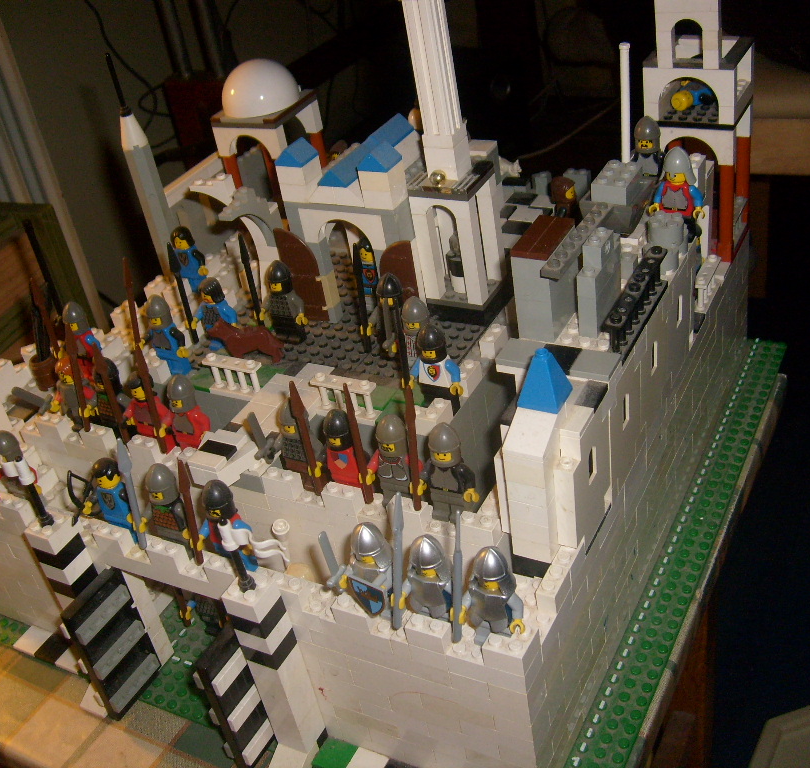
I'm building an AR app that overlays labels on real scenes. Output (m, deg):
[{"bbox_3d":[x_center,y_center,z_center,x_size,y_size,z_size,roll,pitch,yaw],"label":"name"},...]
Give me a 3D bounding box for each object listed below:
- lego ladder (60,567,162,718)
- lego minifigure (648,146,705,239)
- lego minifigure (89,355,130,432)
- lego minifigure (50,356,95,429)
[{"bbox_3d":[-0.139,0.125,0.495,0.012,0.070,0.033,12,41,30],"label":"lego ladder"},{"bbox_3d":[0.129,-0.089,0.492,0.025,0.044,0.016,14,41,32],"label":"lego minifigure"},{"bbox_3d":[-0.143,0.009,0.510,0.026,0.043,0.017,14,41,31],"label":"lego minifigure"},{"bbox_3d":[-0.170,0.005,0.528,0.025,0.041,0.016,3,37,20],"label":"lego minifigure"}]

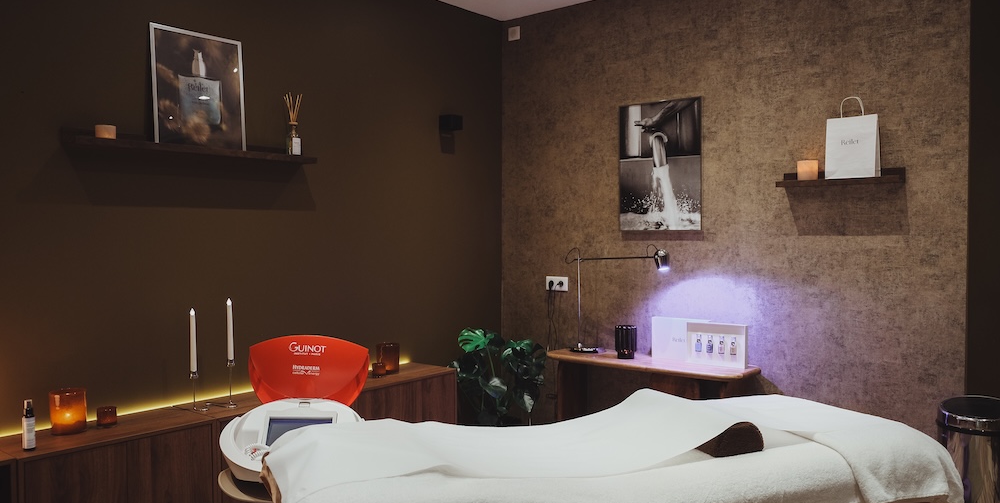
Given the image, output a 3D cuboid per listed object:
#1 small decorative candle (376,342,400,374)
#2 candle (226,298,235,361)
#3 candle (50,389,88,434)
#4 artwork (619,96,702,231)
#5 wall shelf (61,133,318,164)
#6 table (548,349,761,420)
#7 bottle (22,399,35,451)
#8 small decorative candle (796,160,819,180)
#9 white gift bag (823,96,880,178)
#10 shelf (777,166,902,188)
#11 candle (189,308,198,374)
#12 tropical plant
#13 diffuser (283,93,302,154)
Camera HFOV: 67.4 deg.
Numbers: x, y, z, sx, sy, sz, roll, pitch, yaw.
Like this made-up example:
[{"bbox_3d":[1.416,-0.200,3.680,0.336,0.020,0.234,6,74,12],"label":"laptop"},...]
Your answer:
[{"bbox_3d":[-0.556,0.532,3.737,0.113,0.139,0.113,0,1,0],"label":"small decorative candle"},{"bbox_3d":[-1.113,0.324,3.103,0.025,0.261,0.025,1,2,40],"label":"candle"},{"bbox_3d":[-1.512,0.560,2.629,0.113,0.139,0.113,1,2,40],"label":"candle"},{"bbox_3d":[0.834,-0.442,3.904,0.469,0.666,0.022,1,2,40],"label":"artwork"},{"bbox_3d":[-1.250,-0.436,3.170,0.124,0.071,1.064,1,2,40],"label":"wall shelf"},{"bbox_3d":[0.754,0.932,3.961,1.121,0.723,0.379,1,2,40],"label":"table"},{"bbox_3d":[-1.513,0.556,2.408,0.040,0.160,0.040,1,2,40],"label":"bottle"},{"bbox_3d":[1.450,-0.373,3.533,0.093,0.101,0.093,1,2,40],"label":"small decorative candle"},{"bbox_3d":[1.534,-0.484,3.262,0.202,0.367,0.085,1,2,40],"label":"white gift bag"},{"bbox_3d":[1.556,-0.338,3.448,0.529,0.072,0.117,1,2,40],"label":"shelf"},{"bbox_3d":[-1.244,0.366,3.056,0.025,0.268,0.025,1,2,40],"label":"candle"},{"bbox_3d":[-0.014,0.858,4.255,0.550,0.856,0.520,0,1,-5],"label":"tropical plant"},{"bbox_3d":[-0.919,-0.559,3.351,0.080,0.301,0.070,-1,2,-44],"label":"diffuser"}]

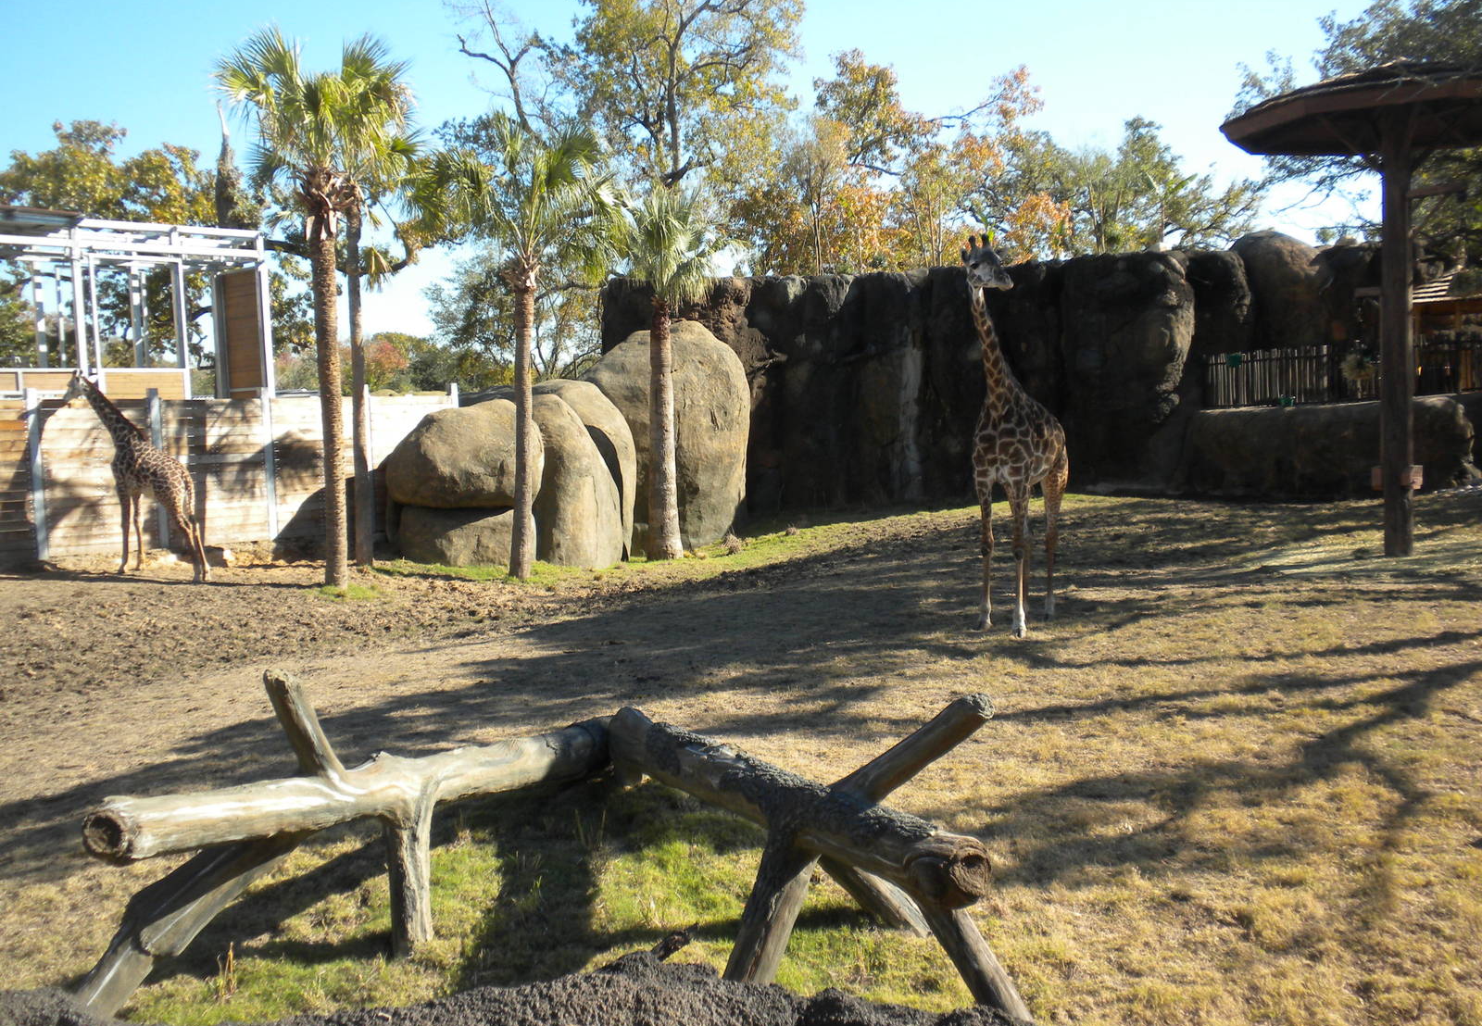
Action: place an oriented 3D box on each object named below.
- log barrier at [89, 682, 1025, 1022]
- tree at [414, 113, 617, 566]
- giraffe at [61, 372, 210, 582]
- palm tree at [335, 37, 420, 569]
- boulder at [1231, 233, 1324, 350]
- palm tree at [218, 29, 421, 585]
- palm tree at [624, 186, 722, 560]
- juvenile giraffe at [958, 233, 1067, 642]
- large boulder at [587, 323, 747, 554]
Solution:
[{"bbox_3d":[-0.568,1.406,7.436,4.000,1.250,2.150,-1,4,16],"label":"log barrier"},{"bbox_3d":[-3.303,-2.609,24.360,3.200,7.200,3.200,-2,4,0],"label":"tree"},{"bbox_3d":[-10.285,-0.666,26.686,2.500,3.400,0.600,-2,4,6],"label":"giraffe"},{"bbox_3d":[-6.160,-3.552,26.303,2.200,8.900,2.200,-2,4,0],"label":"palm tree"},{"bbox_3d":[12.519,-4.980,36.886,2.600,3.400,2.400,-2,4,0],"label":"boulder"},{"bbox_3d":[-6.468,-3.154,24.216,3.000,8.500,3.000,-2,4,0],"label":"palm tree"},{"bbox_3d":[-1.141,-2.309,25.796,2.000,6.100,2.000,-2,4,0],"label":"palm tree"},{"bbox_3d":[2.882,-0.912,16.960,0.750,4.200,1.950,0,4,31],"label":"juvenile giraffe"},{"bbox_3d":[-1.258,-1.477,28.261,3.000,4.150,2.500,-2,4,0],"label":"large boulder"}]

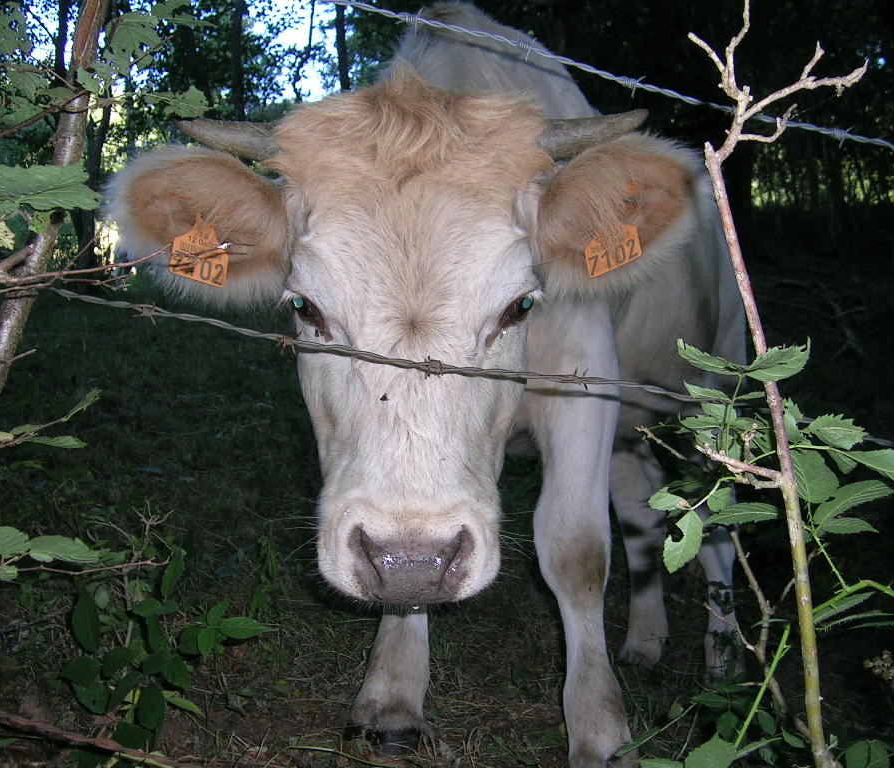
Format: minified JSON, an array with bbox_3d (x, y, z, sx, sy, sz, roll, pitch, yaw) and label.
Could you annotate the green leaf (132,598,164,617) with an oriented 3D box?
[{"bbox_3d":[-0.391,0.291,1.350,0.041,0.022,0.028,0,8,0],"label":"green leaf"}]

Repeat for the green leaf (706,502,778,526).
[{"bbox_3d":[0.228,0.101,0.800,0.056,0.009,0.026,0,-30,-1],"label":"green leaf"}]

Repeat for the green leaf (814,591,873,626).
[{"bbox_3d":[0.311,0.176,0.810,0.057,0.010,0.024,-27,-30,-2],"label":"green leaf"}]

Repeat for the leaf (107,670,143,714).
[{"bbox_3d":[-0.424,0.404,1.360,0.033,0.012,0.064,34,57,18],"label":"leaf"}]

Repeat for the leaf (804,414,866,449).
[{"bbox_3d":[0.311,0.038,0.830,0.049,0.026,0.025,0,8,0],"label":"leaf"}]

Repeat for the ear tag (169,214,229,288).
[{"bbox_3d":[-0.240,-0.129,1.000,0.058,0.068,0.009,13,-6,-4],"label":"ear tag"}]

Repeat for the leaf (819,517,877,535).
[{"bbox_3d":[0.313,0.111,0.810,0.046,0.009,0.021,4,-31,-7],"label":"leaf"}]

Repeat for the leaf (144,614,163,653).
[{"bbox_3d":[-0.404,0.341,1.420,0.028,0.056,0.014,0,-30,-7],"label":"leaf"}]

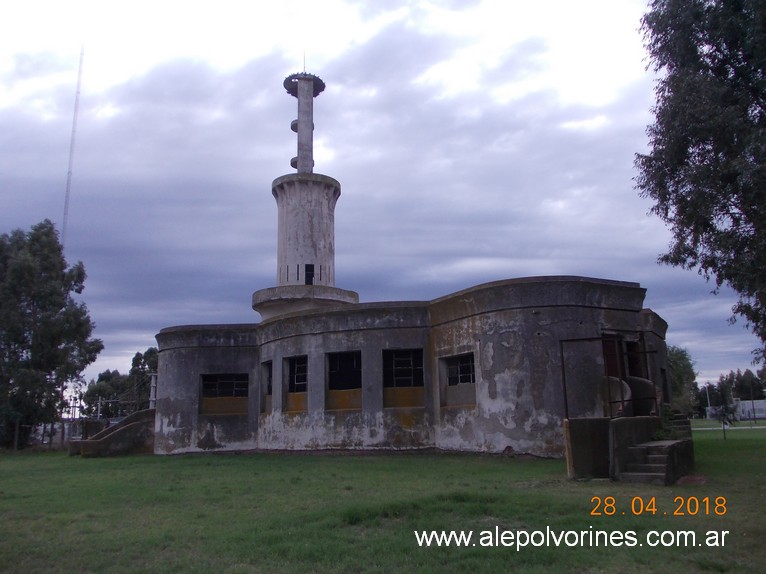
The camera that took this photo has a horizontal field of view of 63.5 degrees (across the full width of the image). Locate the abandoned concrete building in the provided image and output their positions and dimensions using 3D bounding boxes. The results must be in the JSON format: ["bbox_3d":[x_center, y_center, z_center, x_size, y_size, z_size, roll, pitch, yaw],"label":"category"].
[{"bbox_3d":[1.661,-2.755,36.131,24.800,23.300,15.600,-8,-14,29],"label":"abandoned concrete building"}]

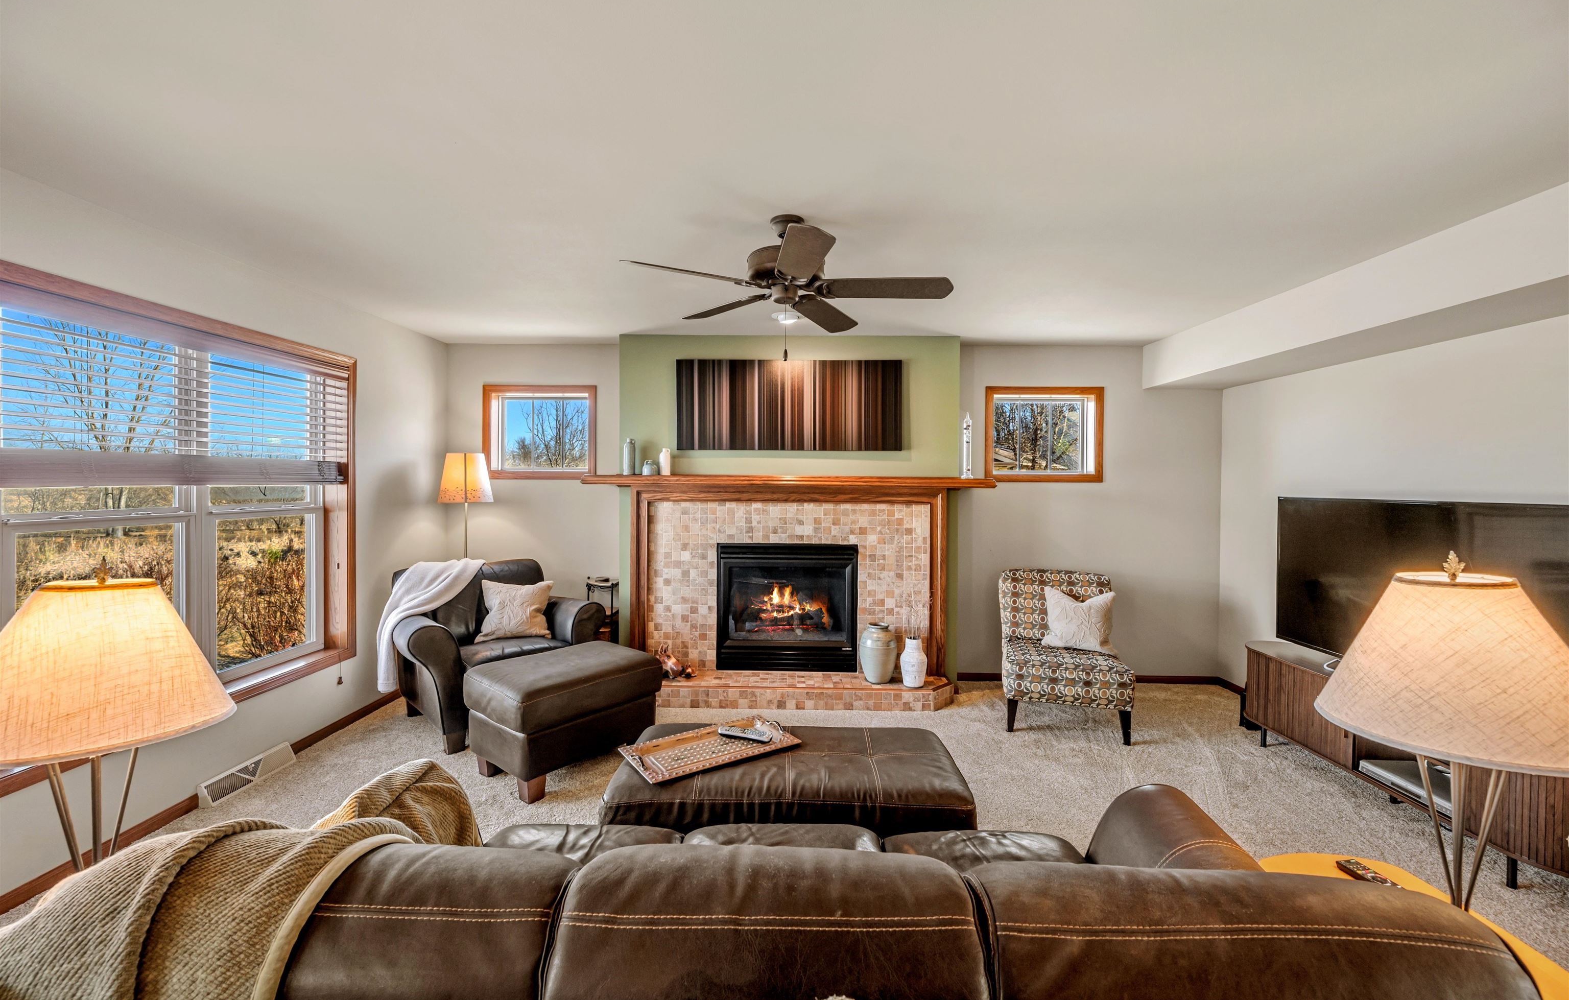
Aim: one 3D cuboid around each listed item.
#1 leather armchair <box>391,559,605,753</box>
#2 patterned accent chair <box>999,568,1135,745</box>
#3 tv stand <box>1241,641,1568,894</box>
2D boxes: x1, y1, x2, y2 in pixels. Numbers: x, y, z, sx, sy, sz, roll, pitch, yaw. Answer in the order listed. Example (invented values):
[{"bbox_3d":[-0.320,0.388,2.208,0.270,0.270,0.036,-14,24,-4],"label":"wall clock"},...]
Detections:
[{"bbox_3d":[-1.769,0.877,3.799,0.900,0.880,1.030,2,2,43],"label":"leather armchair"},{"bbox_3d":[1.711,0.914,3.767,0.640,0.860,0.700,1,2,16],"label":"patterned accent chair"},{"bbox_3d":[2.817,1.120,2.776,0.410,0.520,1.680,0,2,1],"label":"tv stand"}]

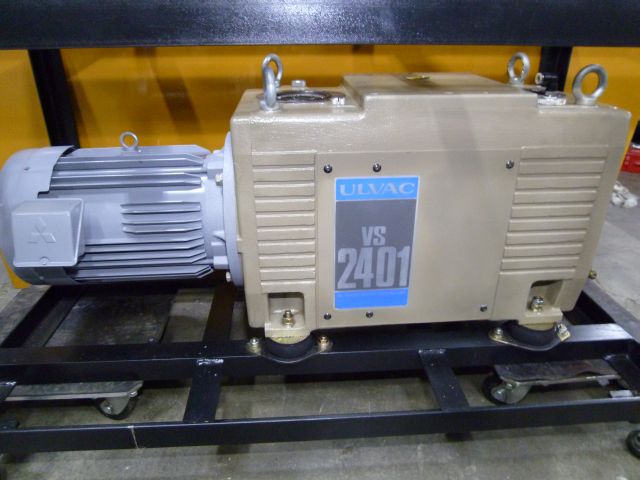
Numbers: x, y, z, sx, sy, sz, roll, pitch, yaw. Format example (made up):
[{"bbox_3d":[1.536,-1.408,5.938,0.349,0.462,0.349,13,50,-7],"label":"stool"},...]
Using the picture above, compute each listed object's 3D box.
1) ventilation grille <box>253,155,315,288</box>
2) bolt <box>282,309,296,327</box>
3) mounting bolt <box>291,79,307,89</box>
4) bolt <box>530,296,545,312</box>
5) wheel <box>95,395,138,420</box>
[{"bbox_3d":[-0.050,-0.023,0.697,0.090,0.231,0.013,-2,26,-3],"label":"ventilation grille"},{"bbox_3d":[-0.055,0.140,0.803,0.023,0.025,0.023,-2,26,-3],"label":"bolt"},{"bbox_3d":[-0.042,-0.307,0.874,0.026,0.015,0.026,-2,26,-3],"label":"mounting bolt"},{"bbox_3d":[0.403,0.119,0.822,0.022,0.024,0.022,-2,26,-3],"label":"bolt"},{"bbox_3d":[-0.390,0.310,0.854,0.070,0.070,0.027,-2,26,-3],"label":"wheel"}]

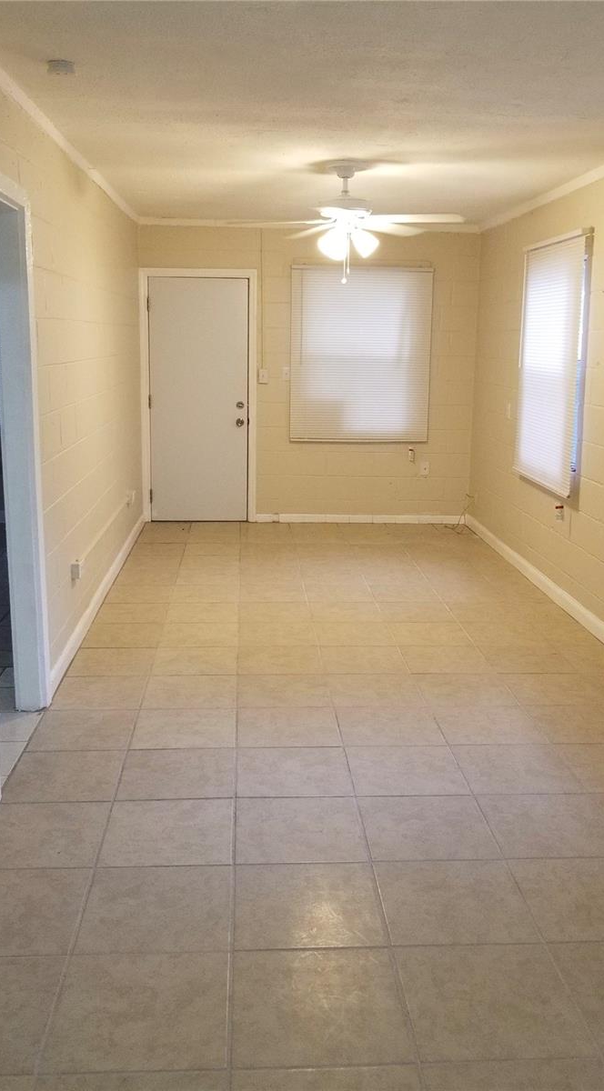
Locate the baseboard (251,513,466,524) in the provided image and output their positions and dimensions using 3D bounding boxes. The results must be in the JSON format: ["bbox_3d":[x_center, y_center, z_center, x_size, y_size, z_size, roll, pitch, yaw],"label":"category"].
[{"bbox_3d":[0.513,-0.242,7.229,1.847,0.086,0.020,0,14,-4],"label":"baseboard"}]

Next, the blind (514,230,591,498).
[{"bbox_3d":[1.548,-1.147,5.176,0.061,1.492,1.066,0,14,-4],"label":"blind"}]

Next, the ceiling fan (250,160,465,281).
[{"bbox_3d":[0.231,-1.739,4.426,1.299,0.589,1.299,0,14,-4],"label":"ceiling fan"}]

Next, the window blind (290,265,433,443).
[{"bbox_3d":[0.500,-1.589,6.862,1.188,1.441,0.061,0,14,-4],"label":"window blind"}]

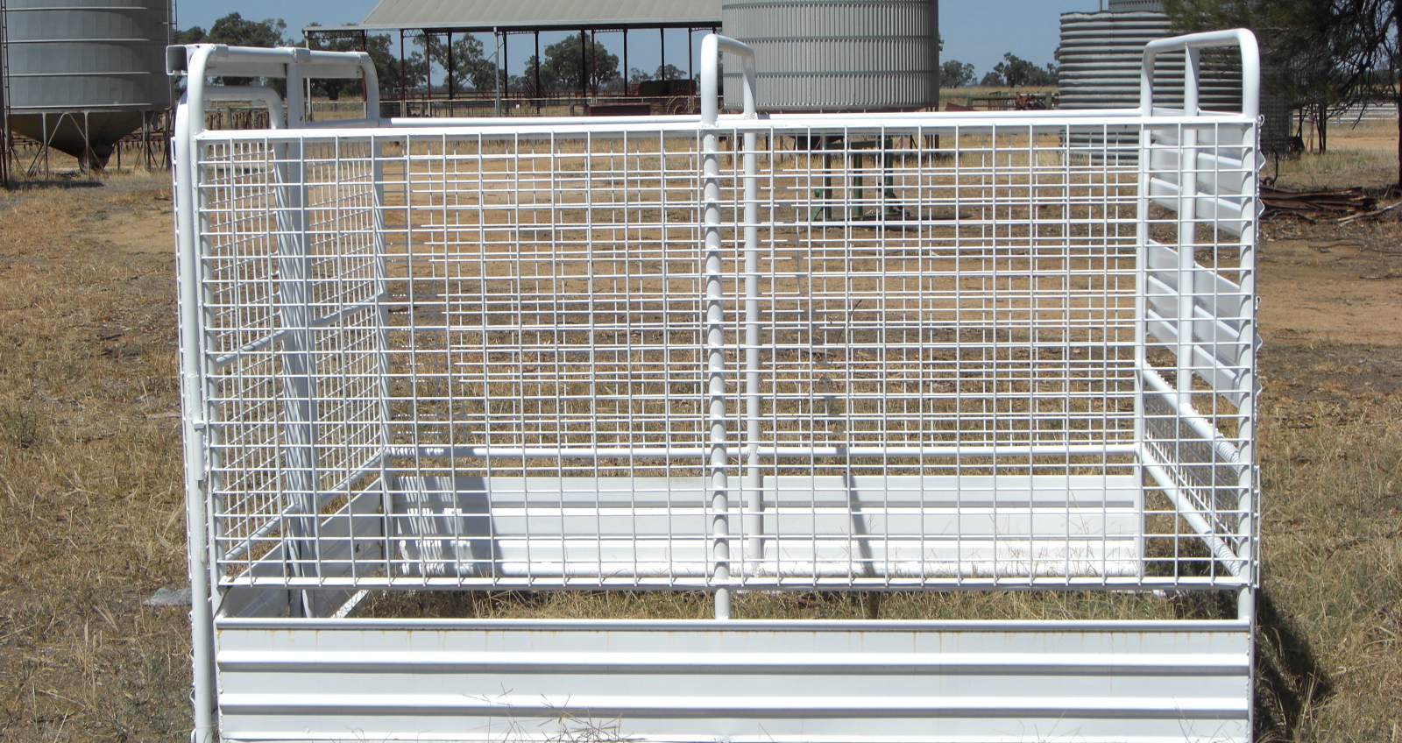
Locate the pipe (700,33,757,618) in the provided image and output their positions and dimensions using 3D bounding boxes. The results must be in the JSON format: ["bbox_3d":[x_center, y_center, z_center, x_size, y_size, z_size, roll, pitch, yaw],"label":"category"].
[{"bbox_3d":[0.089,-0.169,5.689,0.040,1.280,1.820,0,8,4],"label":"pipe"}]

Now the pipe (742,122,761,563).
[{"bbox_3d":[0.147,-0.074,6.598,0.034,1.287,0.034,0,8,4],"label":"pipe"}]

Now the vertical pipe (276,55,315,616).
[{"bbox_3d":[-0.997,-0.061,5.699,0.055,1.430,0.065,0,8,4],"label":"vertical pipe"}]

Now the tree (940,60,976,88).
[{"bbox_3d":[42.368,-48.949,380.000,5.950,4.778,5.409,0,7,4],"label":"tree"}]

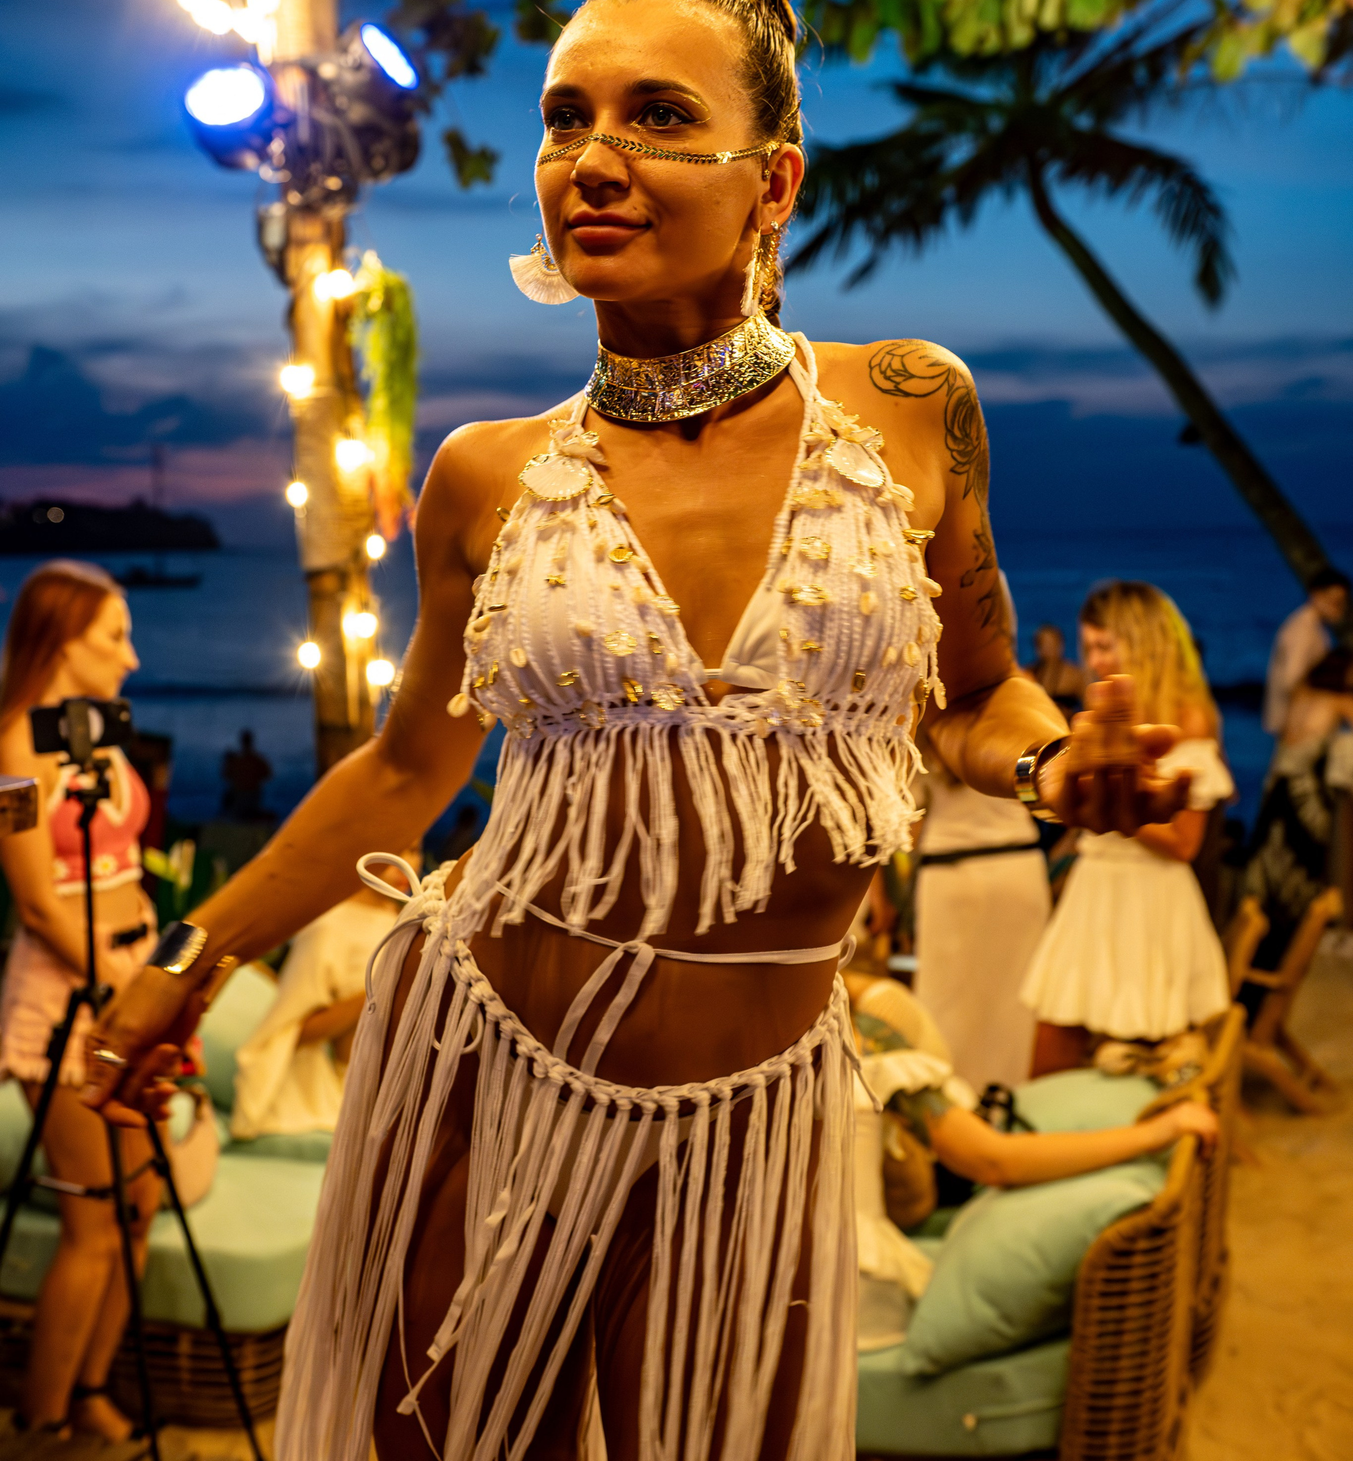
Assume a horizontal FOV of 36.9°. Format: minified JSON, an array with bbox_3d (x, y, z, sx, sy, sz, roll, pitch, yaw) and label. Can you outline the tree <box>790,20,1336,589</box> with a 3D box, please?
[{"bbox_3d":[3.364,-2.682,16.000,5.200,6.000,4.800,-1,5,0],"label":"tree"}]

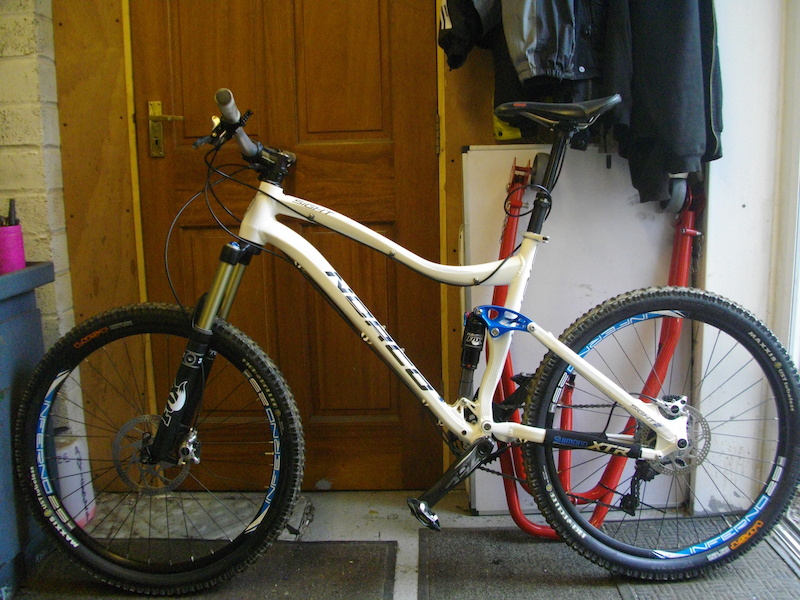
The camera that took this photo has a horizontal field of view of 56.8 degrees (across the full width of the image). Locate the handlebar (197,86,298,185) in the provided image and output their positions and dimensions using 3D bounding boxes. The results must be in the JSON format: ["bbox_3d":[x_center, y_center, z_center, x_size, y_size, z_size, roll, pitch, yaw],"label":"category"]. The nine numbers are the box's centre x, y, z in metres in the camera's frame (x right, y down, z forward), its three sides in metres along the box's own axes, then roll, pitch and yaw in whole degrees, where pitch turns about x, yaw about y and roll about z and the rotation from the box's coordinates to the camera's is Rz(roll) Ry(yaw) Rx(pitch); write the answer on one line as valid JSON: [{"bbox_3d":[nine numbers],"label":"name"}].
[{"bbox_3d":[-0.310,-0.318,1.610,0.125,0.125,0.720,-1,4,0],"label":"handlebar"}]

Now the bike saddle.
[{"bbox_3d":[0.345,-0.409,1.610,0.272,0.068,0.137,-1,4,0],"label":"bike saddle"}]

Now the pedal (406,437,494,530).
[{"bbox_3d":[0.108,0.384,1.555,0.200,0.090,0.110,-43,3,2],"label":"pedal"}]

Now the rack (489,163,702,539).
[{"bbox_3d":[0.518,0.129,1.930,0.530,0.940,0.190,-1,-2,0],"label":"rack"}]

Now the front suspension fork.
[{"bbox_3d":[-0.428,0.108,1.640,0.105,0.500,0.172,22,3,0],"label":"front suspension fork"}]

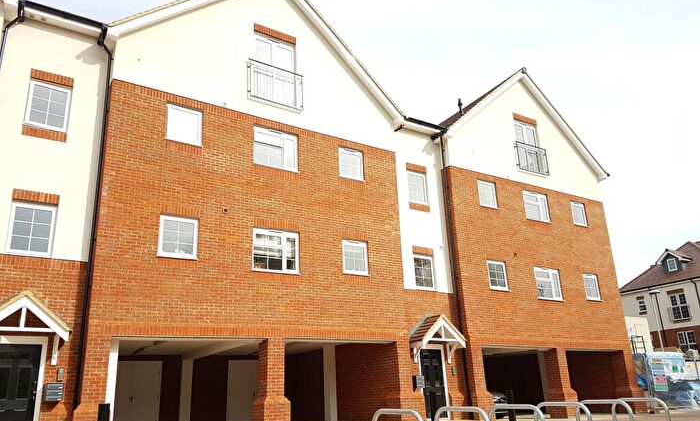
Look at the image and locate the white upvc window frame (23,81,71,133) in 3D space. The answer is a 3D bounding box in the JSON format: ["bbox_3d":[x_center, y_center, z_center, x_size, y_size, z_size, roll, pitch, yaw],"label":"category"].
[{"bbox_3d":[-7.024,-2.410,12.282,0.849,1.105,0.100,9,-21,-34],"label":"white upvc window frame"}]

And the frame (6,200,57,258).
[{"bbox_3d":[-6.600,0.410,10.912,0.798,1.047,0.090,10,-21,-33],"label":"frame"}]

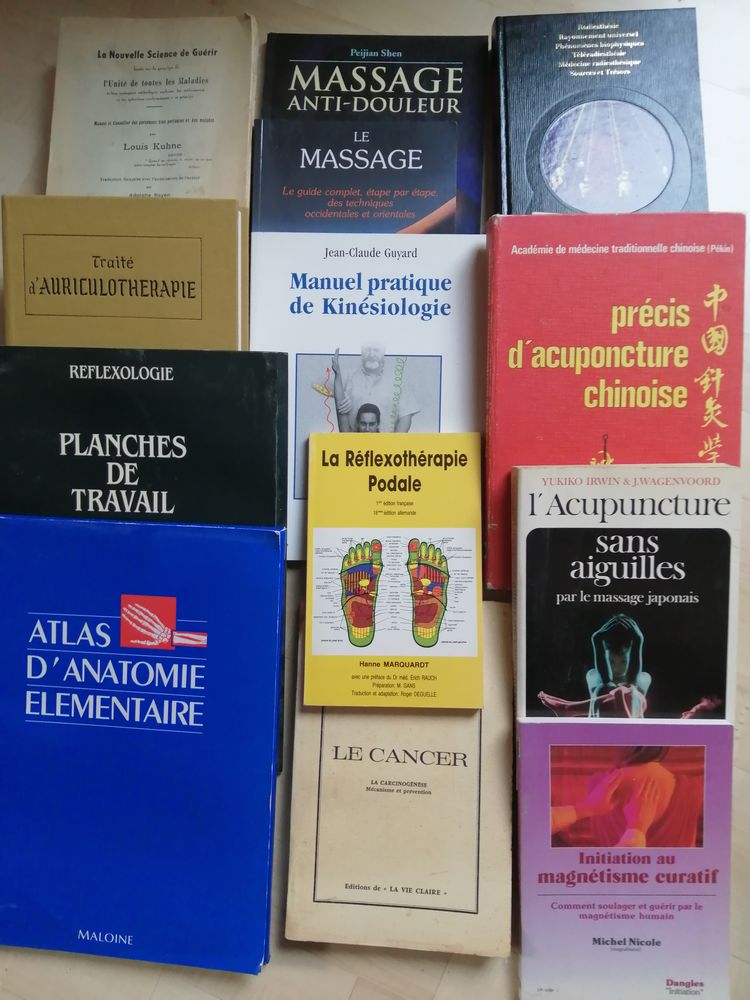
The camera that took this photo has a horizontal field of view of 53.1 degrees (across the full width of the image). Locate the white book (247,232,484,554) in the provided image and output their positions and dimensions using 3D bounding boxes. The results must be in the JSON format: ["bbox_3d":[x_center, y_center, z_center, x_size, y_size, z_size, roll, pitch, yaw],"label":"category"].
[{"bbox_3d":[-0.004,-0.069,0.512,0.160,0.014,0.221,1,90,0],"label":"white book"}]

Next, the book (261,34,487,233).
[{"bbox_3d":[-0.004,-0.222,0.547,0.163,0.016,0.240,3,83,3],"label":"book"}]

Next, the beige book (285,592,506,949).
[{"bbox_3d":[0.018,0.173,0.491,0.140,0.019,0.212,0,80,7],"label":"beige book"}]

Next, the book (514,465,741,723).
[{"bbox_3d":[0.158,0.084,0.478,0.135,0.020,0.210,0,93,2],"label":"book"}]

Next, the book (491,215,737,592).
[{"bbox_3d":[0.152,-0.061,0.488,0.158,0.028,0.236,0,93,1],"label":"book"}]

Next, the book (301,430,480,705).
[{"bbox_3d":[0.013,0.044,0.492,0.114,0.012,0.177,0,83,3],"label":"book"}]

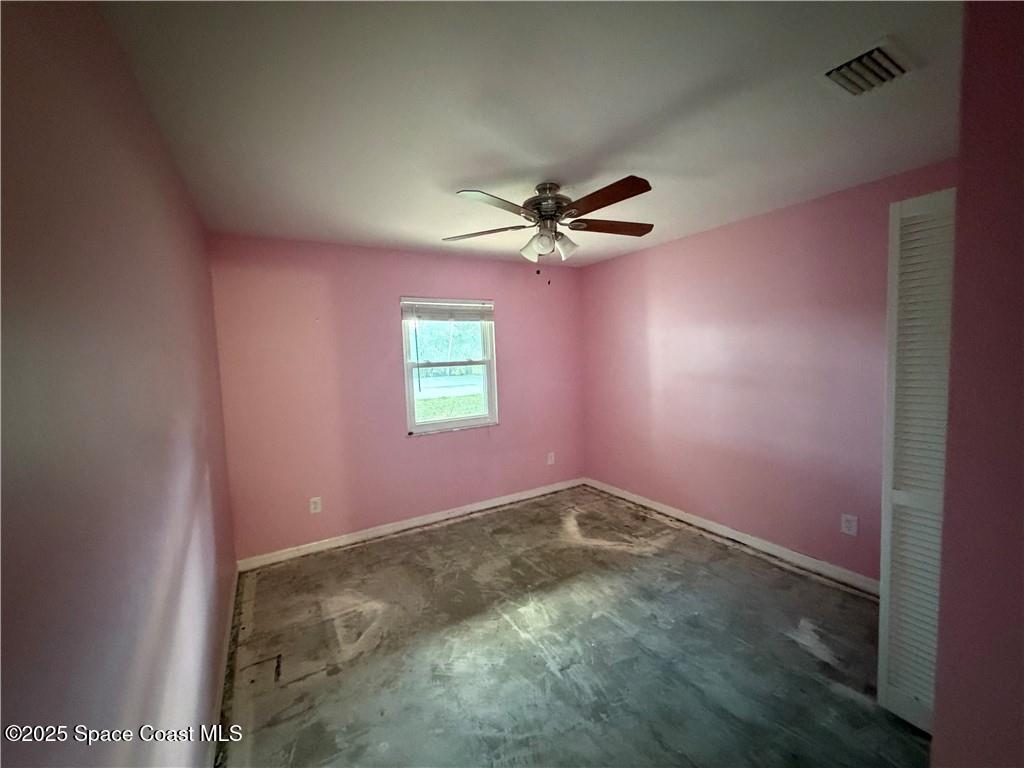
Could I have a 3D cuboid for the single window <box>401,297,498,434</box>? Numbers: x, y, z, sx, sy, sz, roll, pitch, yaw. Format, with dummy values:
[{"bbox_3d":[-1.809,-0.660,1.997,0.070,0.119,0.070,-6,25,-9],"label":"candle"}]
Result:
[{"bbox_3d":[-0.549,-0.171,3.859,0.916,1.220,0.090,-5,5,-31],"label":"single window"}]

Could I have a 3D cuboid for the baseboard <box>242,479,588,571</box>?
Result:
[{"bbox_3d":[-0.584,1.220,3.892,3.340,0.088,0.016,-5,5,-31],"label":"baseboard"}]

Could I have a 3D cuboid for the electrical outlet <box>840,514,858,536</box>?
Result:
[{"bbox_3d":[2.103,0.882,2.582,0.012,0.119,0.077,-5,5,-31],"label":"electrical outlet"}]

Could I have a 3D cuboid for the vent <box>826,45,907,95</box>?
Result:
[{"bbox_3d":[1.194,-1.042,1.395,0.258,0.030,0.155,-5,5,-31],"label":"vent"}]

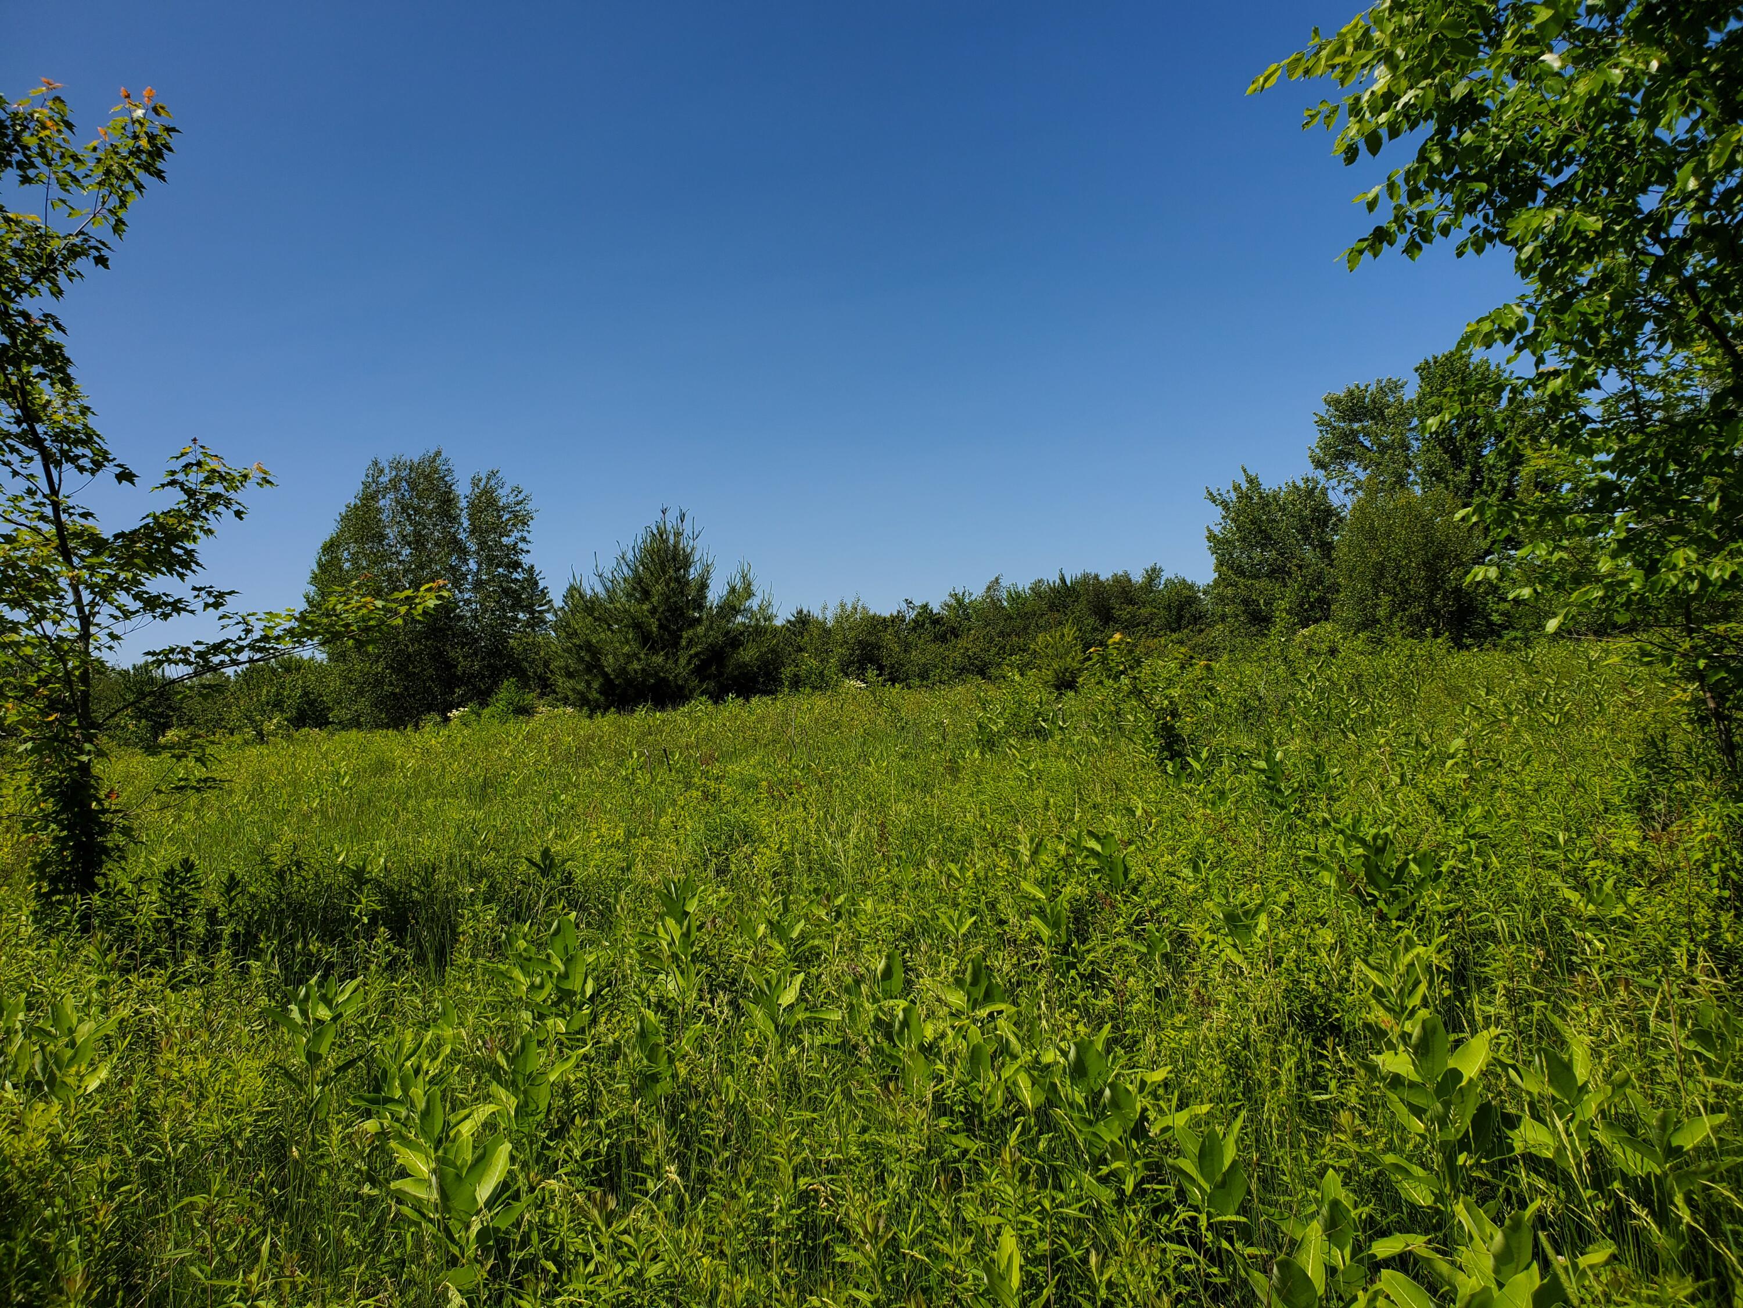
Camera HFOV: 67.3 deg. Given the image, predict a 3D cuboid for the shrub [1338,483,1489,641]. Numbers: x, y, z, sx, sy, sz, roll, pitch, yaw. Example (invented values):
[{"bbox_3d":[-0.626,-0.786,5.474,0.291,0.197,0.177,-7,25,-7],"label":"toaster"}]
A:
[{"bbox_3d":[9.256,-1.451,22.500,2.750,2.800,2.600,0,-1,22],"label":"shrub"}]

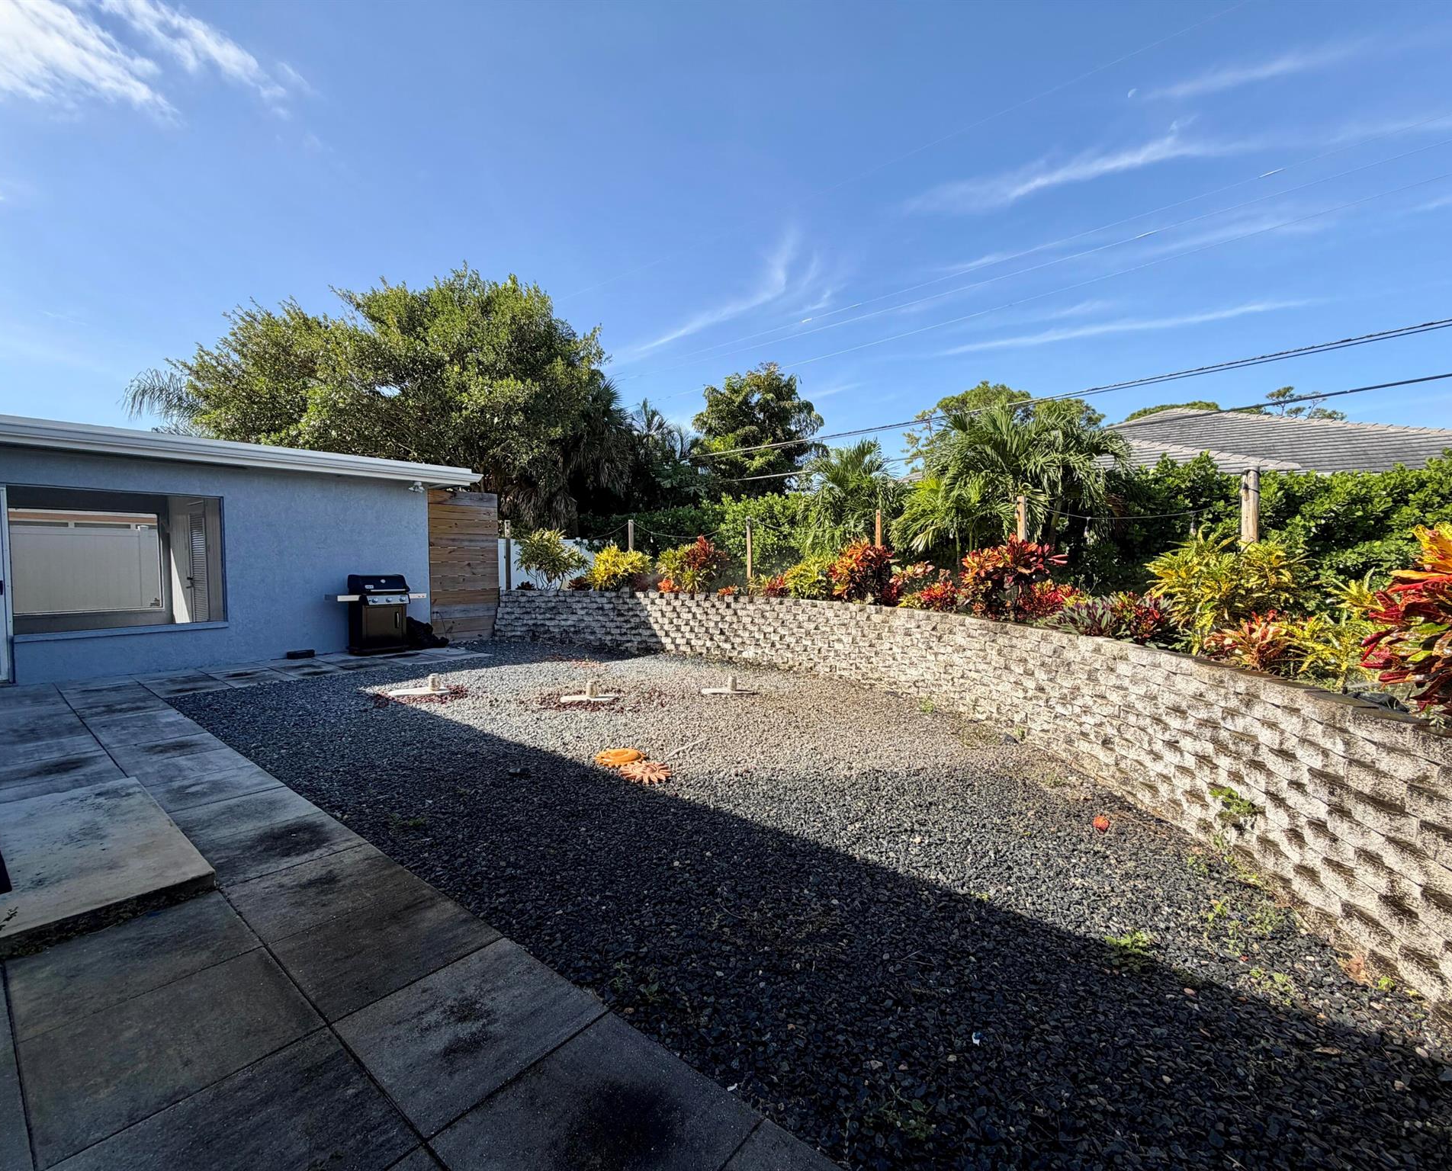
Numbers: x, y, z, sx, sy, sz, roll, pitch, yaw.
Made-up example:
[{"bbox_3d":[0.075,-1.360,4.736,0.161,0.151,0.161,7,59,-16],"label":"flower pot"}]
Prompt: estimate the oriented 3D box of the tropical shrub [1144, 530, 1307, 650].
[{"bbox_3d":[3.297,0.017,4.167,0.870,0.797,0.850,3,3,38],"label":"tropical shrub"}]

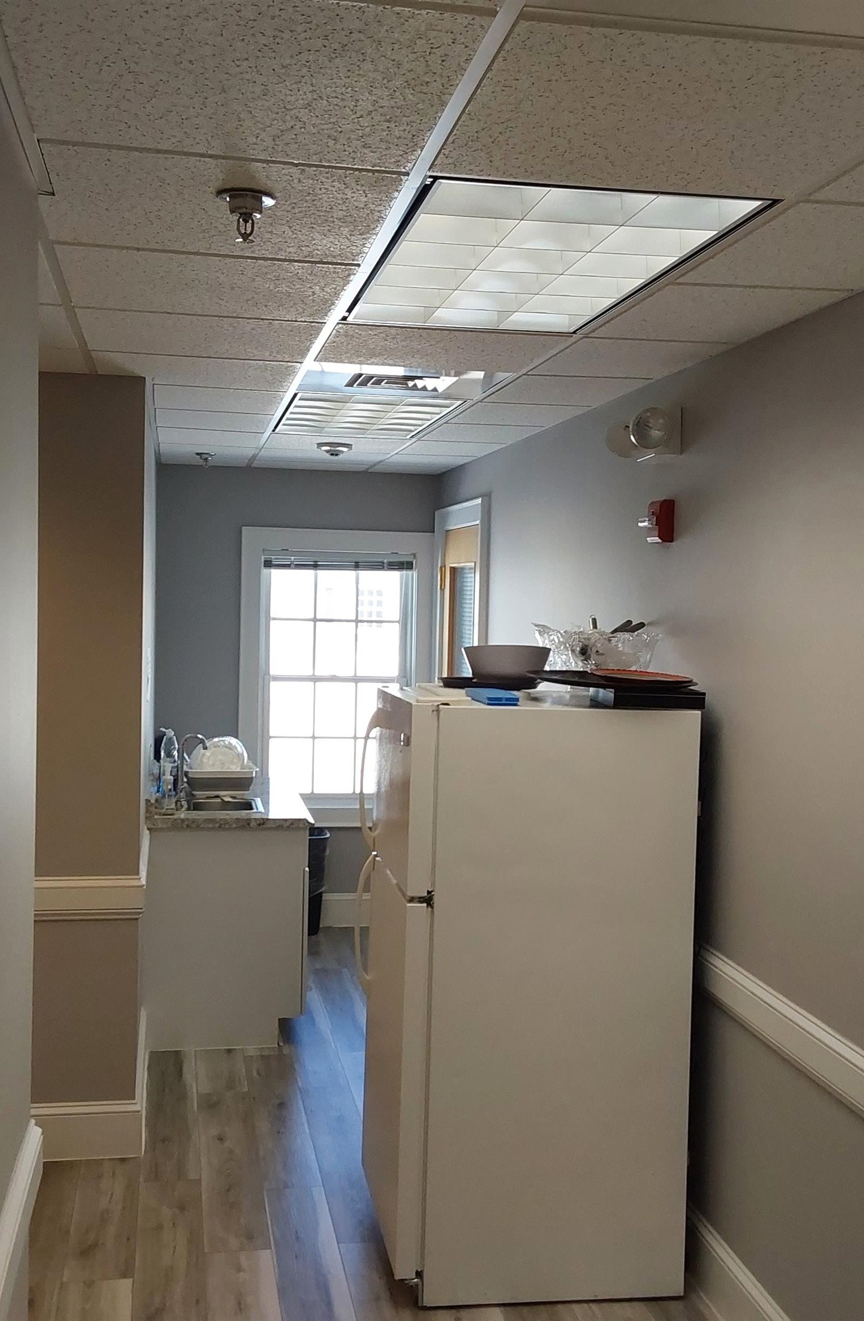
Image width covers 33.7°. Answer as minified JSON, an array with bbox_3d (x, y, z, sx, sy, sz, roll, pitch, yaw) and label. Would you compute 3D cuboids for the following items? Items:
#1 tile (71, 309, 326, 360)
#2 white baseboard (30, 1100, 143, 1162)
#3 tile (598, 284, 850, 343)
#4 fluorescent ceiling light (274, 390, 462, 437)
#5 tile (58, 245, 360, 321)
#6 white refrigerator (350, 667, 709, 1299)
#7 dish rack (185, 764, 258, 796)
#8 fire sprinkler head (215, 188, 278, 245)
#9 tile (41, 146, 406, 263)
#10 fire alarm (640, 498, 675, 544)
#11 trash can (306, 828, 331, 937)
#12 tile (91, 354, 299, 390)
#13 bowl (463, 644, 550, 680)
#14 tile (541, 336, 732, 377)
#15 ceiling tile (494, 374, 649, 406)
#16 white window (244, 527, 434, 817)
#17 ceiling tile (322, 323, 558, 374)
[{"bbox_3d":[-0.590,-0.829,3.618,0.602,0.020,0.602,1,2,-10],"label":"tile"},{"bbox_3d":[-1.064,1.452,4.384,0.355,0.177,0.022,1,3,-10],"label":"white baseboard"},{"bbox_3d":[0.615,-0.787,3.218,0.393,0.020,0.602,1,2,-10],"label":"tile"},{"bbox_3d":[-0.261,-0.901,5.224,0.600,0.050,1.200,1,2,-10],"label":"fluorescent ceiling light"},{"bbox_3d":[-0.473,-0.802,3.019,0.602,0.022,0.602,1,3,-10],"label":"tile"},{"bbox_3d":[0.214,0.844,3.836,0.772,1.494,0.706,1,3,-9],"label":"white refrigerator"},{"bbox_3d":[-0.924,0.517,6.205,0.310,0.120,0.360,1,2,-10],"label":"dish rack"},{"bbox_3d":[-0.303,-0.724,2.328,0.094,0.070,0.094,1,2,-10],"label":"fire sprinkler head"},{"bbox_3d":[-0.373,-0.773,2.420,0.602,0.020,0.602,1,2,-10],"label":"tile"},{"bbox_3d":[0.620,-0.388,3.993,0.082,0.120,0.115,1,3,-10],"label":"fire alarm"},{"bbox_3d":[-0.687,1.156,7.376,0.330,0.520,0.270,1,2,-10],"label":"trash can"},{"bbox_3d":[-0.690,-0.860,4.218,0.602,0.022,0.602,1,3,-10],"label":"tile"},{"bbox_3d":[0.207,0.008,3.955,0.240,0.098,0.240,1,3,0],"label":"bowl"},{"bbox_3d":[0.506,-0.816,3.816,0.385,0.022,0.602,1,3,-10],"label":"tile"},{"bbox_3d":[0.398,-0.845,4.415,0.385,0.022,0.602,1,3,-10],"label":"ceiling tile"},{"bbox_3d":[-0.499,0.094,7.514,1.015,1.560,0.100,1,3,-10],"label":"white window"},{"bbox_3d":[0.018,-0.823,3.727,0.602,0.022,0.602,1,3,-10],"label":"ceiling tile"}]

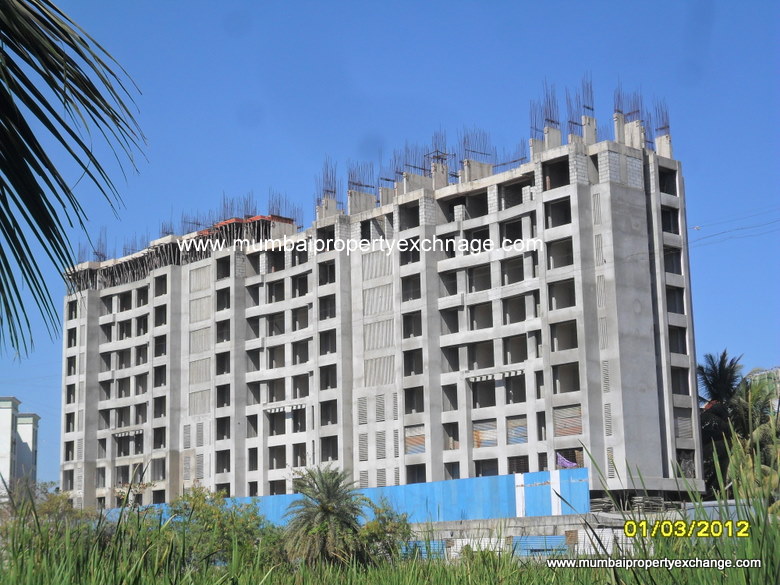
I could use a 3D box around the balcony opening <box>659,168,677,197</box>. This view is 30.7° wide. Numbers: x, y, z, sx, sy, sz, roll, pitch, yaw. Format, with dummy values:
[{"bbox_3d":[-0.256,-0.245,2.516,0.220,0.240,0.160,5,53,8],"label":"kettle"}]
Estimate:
[{"bbox_3d":[20.239,-8.092,104.857,2.170,1.980,0.900,9,-15,-42],"label":"balcony opening"}]

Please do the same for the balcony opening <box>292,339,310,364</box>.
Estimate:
[{"bbox_3d":[-7.509,5.125,120.775,0.450,1.991,2.223,9,-15,-42],"label":"balcony opening"}]

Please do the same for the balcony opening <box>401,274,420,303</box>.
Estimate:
[{"bbox_3d":[1.770,-0.309,109.324,0.450,1.982,2.185,9,-15,-42],"label":"balcony opening"}]

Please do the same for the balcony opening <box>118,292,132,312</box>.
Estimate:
[{"bbox_3d":[-27.139,0.985,146.923,0.500,2.020,2.290,9,-15,-43],"label":"balcony opening"}]

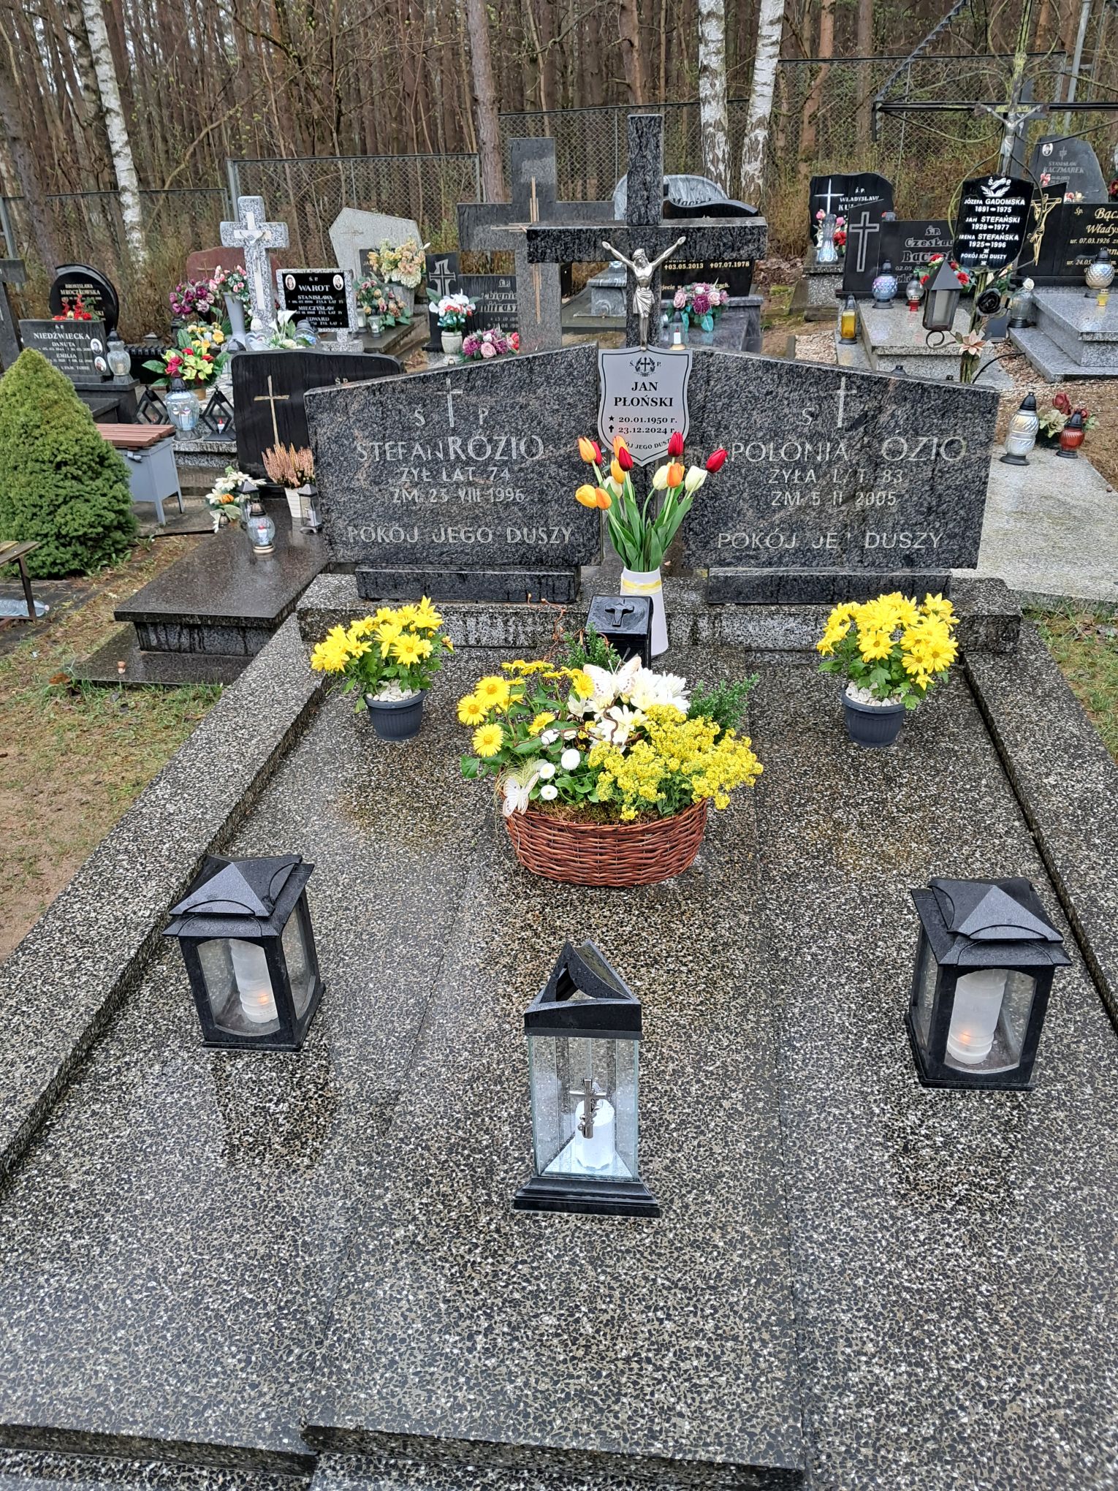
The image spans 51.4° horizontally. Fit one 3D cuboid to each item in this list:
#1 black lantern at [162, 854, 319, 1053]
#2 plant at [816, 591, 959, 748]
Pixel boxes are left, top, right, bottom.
[{"bbox_3d":[-0.426,0.273,1.616,0.157,0.266,0.158,1,29,6],"label":"black lantern"},{"bbox_3d":[0.643,-0.150,2.290,0.270,0.295,0.250,1,29,6],"label":"plant"}]

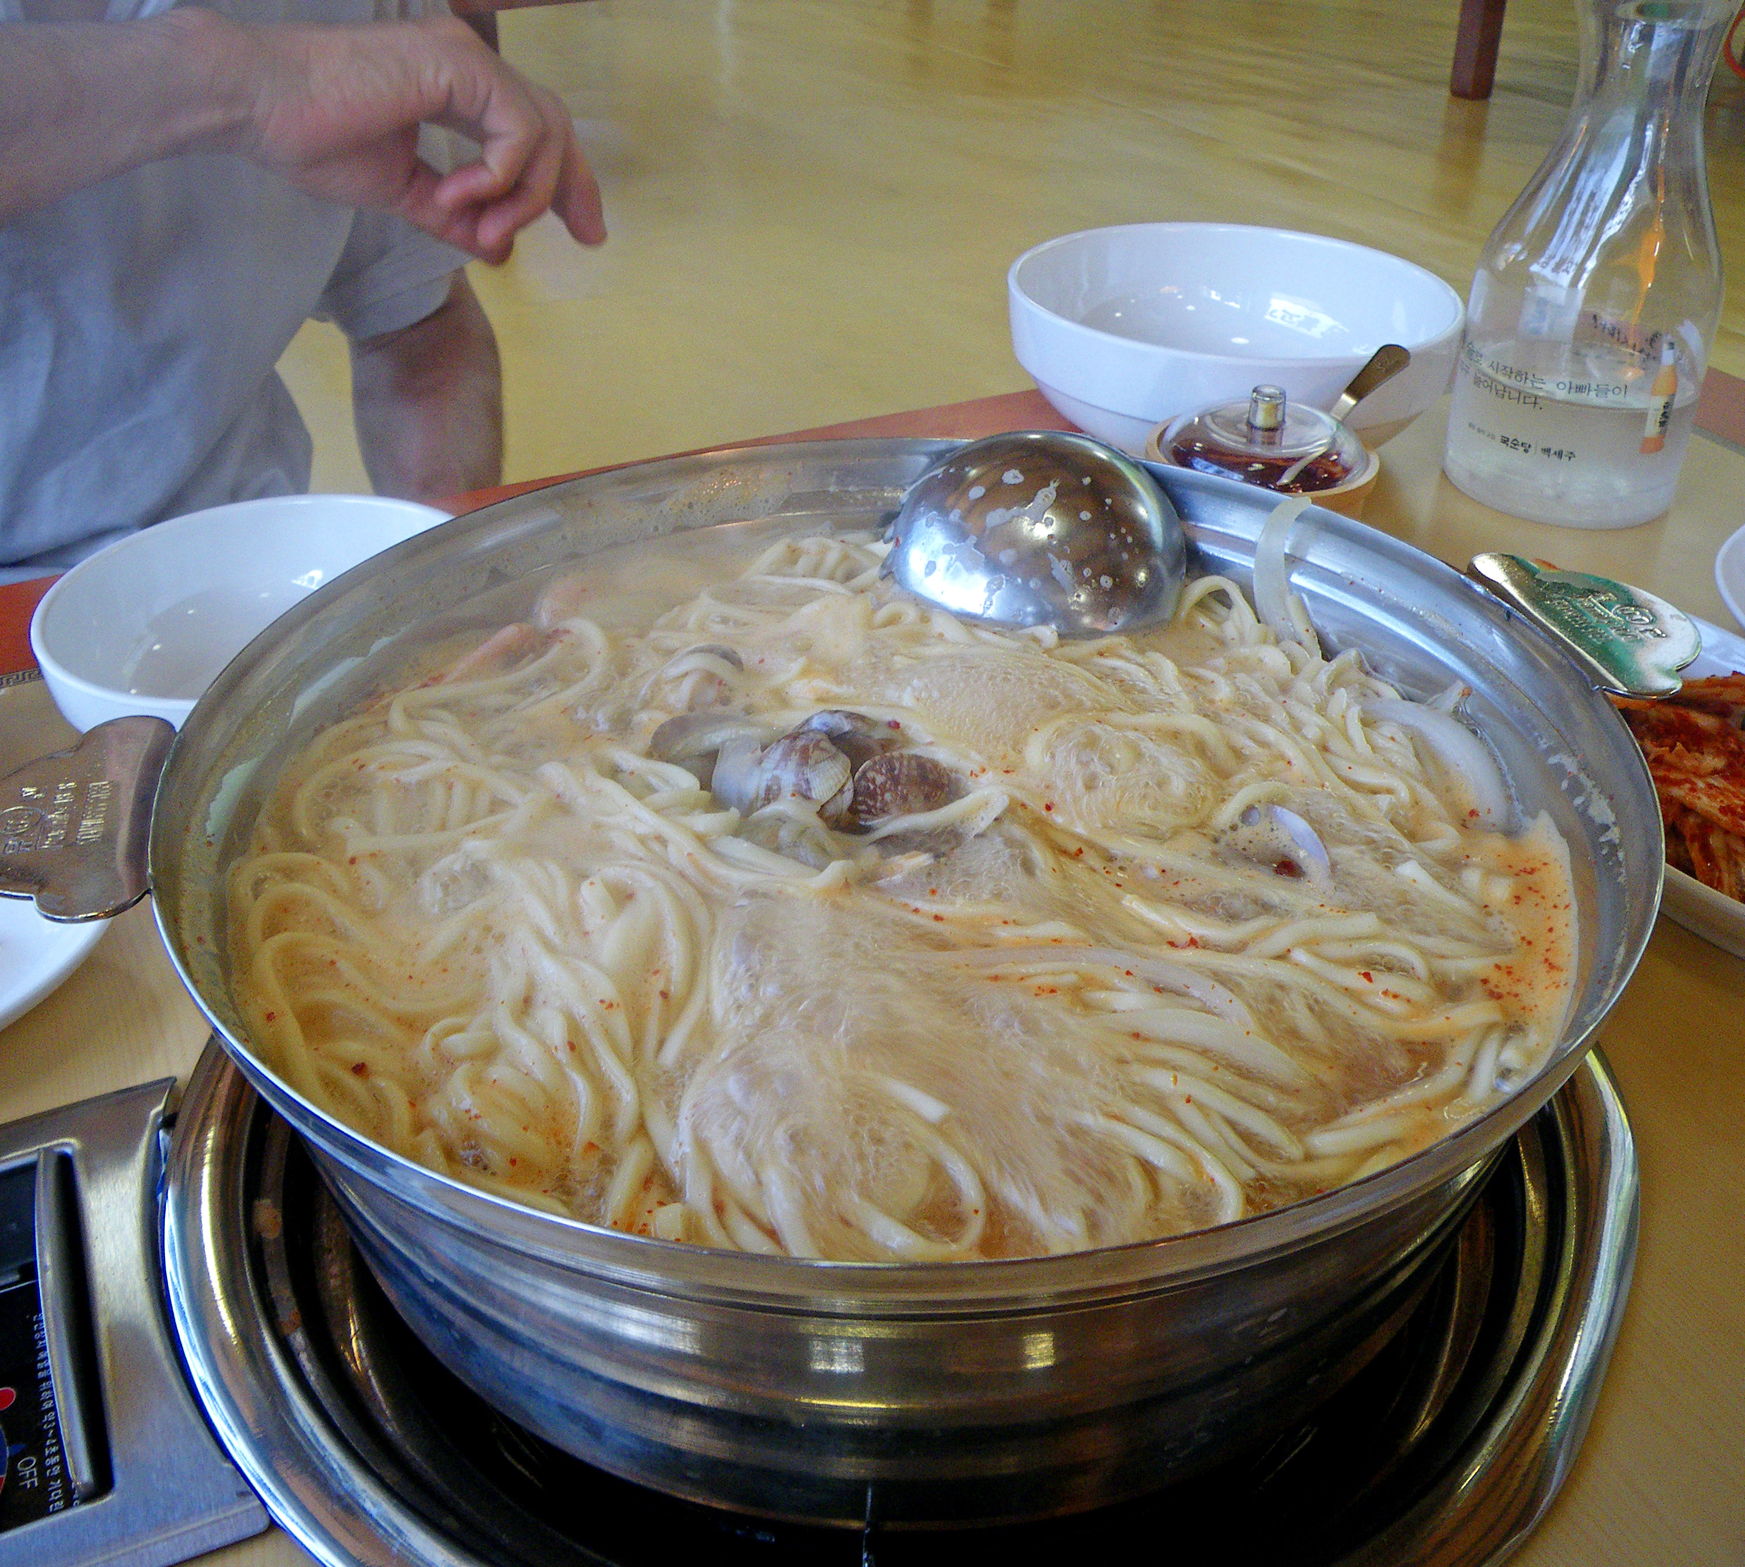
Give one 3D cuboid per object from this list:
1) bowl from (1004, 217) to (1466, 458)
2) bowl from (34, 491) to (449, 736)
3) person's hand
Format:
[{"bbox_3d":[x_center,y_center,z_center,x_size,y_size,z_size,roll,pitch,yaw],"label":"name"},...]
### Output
[{"bbox_3d":[0.151,-0.178,0.734,0.190,0.076,0.190,0,33,0],"label":"bowl"},{"bbox_3d":[-0.183,-0.035,0.532,0.136,0.058,0.136,0,33,0],"label":"bowl"},{"bbox_3d":[-0.183,-0.259,0.680,0.150,0.098,0.088,0,33,0],"label":"person's hand"}]

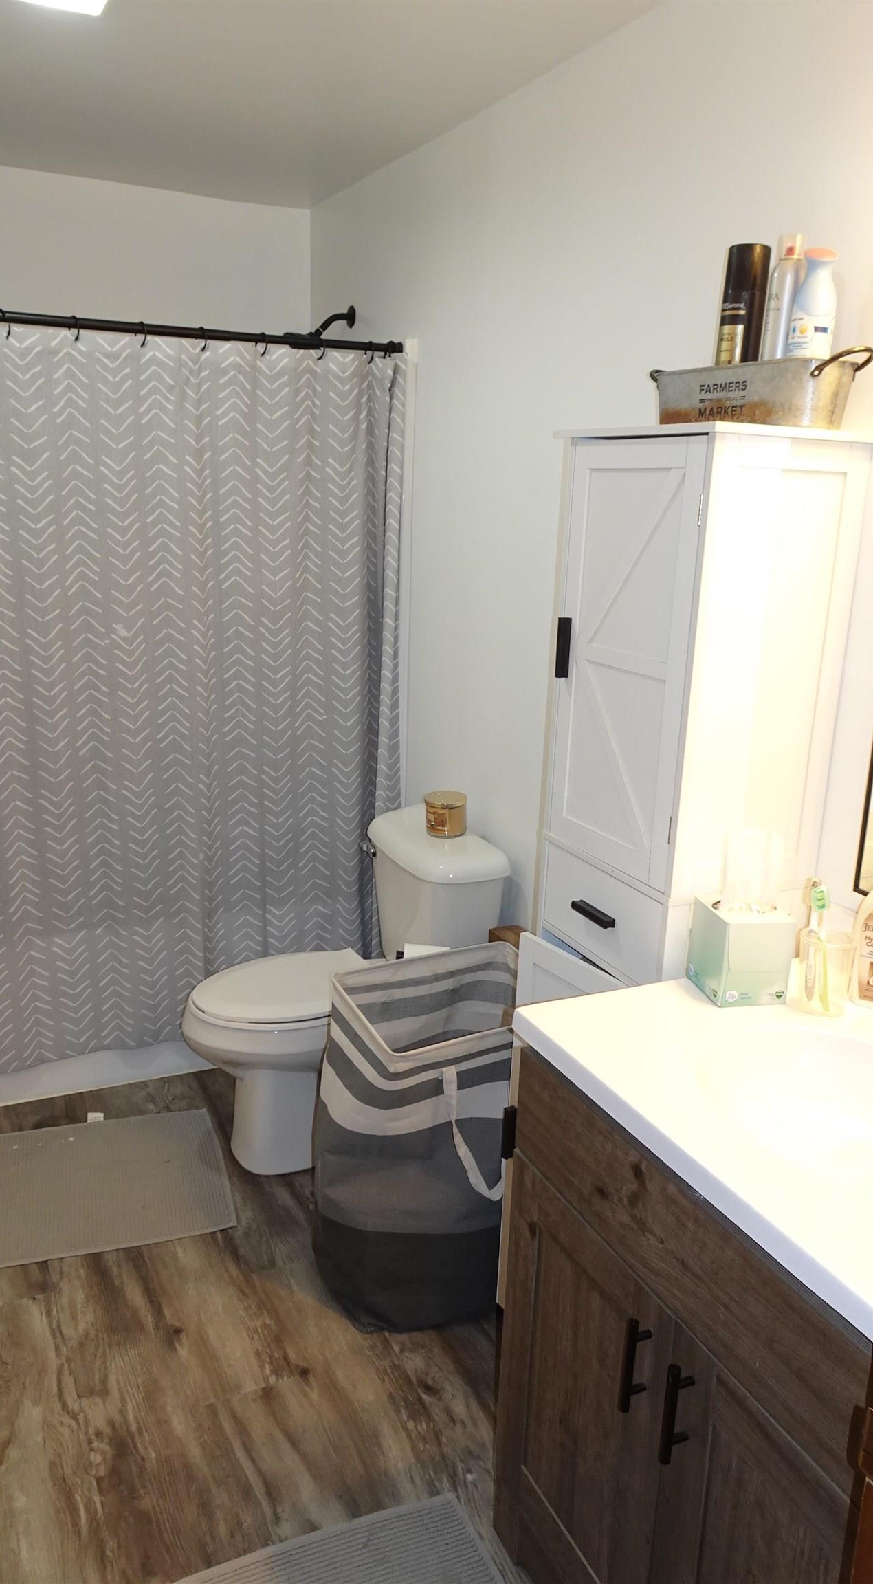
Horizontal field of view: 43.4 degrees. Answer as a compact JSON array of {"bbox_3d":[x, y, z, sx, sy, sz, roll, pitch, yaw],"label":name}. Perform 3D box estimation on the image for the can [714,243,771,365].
[{"bbox_3d":[0.458,-0.678,1.656,0.063,0.260,0.063,2,16,0],"label":"can"}]

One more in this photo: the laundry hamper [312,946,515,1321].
[{"bbox_3d":[0.015,0.709,2.279,0.440,0.640,0.350,-6,17,-26],"label":"laundry hamper"}]

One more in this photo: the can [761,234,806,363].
[{"bbox_3d":[0.498,-0.663,1.600,0.052,0.262,0.052,2,16,0],"label":"can"}]

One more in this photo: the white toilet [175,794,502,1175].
[{"bbox_3d":[-0.261,0.501,2.744,0.735,0.775,0.480,-6,17,-26],"label":"white toilet"}]

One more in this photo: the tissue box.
[{"bbox_3d":[0.440,0.230,1.593,0.097,0.128,0.096,-3,16,-18],"label":"tissue box"}]

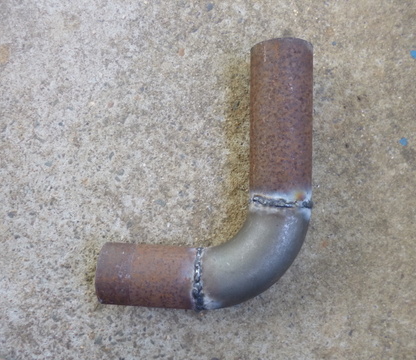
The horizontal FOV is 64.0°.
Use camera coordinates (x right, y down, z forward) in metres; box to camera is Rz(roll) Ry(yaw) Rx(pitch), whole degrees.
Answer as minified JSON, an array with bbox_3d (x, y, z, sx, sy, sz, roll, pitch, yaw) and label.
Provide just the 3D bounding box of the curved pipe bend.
[{"bbox_3d":[-0.001,0.001,0.332,0.204,0.061,0.258,0,89,0],"label":"curved pipe bend"}]

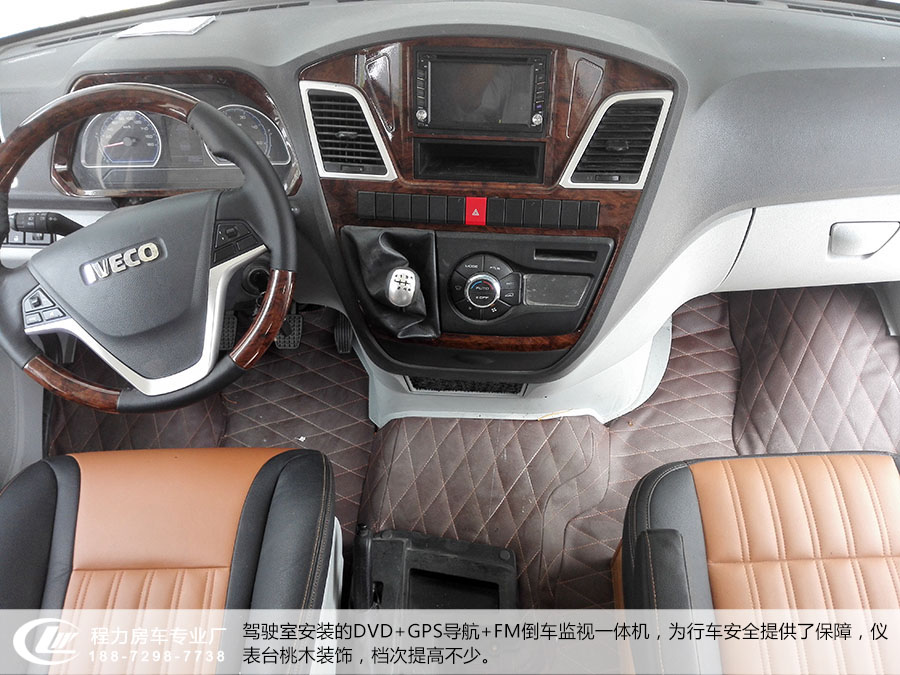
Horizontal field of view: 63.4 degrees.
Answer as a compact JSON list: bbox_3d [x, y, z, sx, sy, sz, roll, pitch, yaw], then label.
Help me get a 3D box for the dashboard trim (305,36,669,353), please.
[{"bbox_3d":[0.046,-0.201,1.071,0.515,0.440,0.100,2,13,5],"label":"dashboard trim"}]

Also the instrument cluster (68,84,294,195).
[{"bbox_3d":[-0.414,-0.309,1.130,0.352,0.157,0.060,1,18,6],"label":"instrument cluster"}]

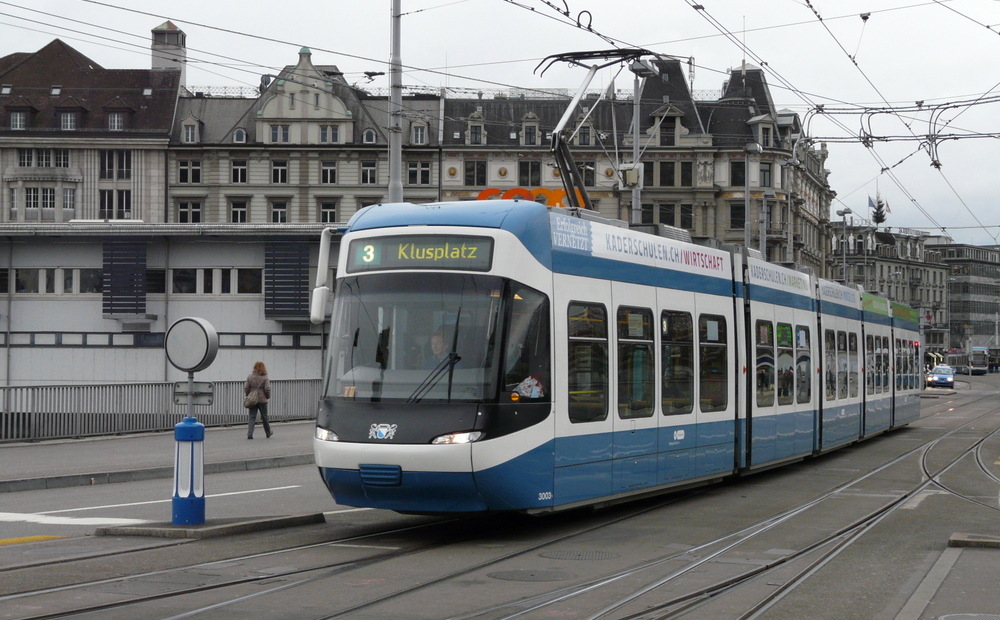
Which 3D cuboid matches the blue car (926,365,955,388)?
[{"bbox_3d":[35.056,5.368,134.963,1.740,1.620,4.100,0,-2,14],"label":"blue car"}]

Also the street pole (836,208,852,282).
[{"bbox_3d":[20.796,-0.461,102.808,1.100,11.410,0.400,-1,-2,37],"label":"street pole"}]

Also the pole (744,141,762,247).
[{"bbox_3d":[10.092,-1.331,67.820,0.750,10.710,0.380,0,-2,20],"label":"pole"}]

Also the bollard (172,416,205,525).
[{"bbox_3d":[-3.100,1.597,17.018,0.330,1.080,0.330,0,-2,0],"label":"bollard"}]

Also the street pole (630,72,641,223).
[{"bbox_3d":[3.969,-1.803,49.825,0.270,10.390,0.270,-1,-2,22],"label":"street pole"}]

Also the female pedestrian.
[{"bbox_3d":[-5.239,1.957,37.028,0.460,1.680,0.500,-1,-2,22],"label":"female pedestrian"}]

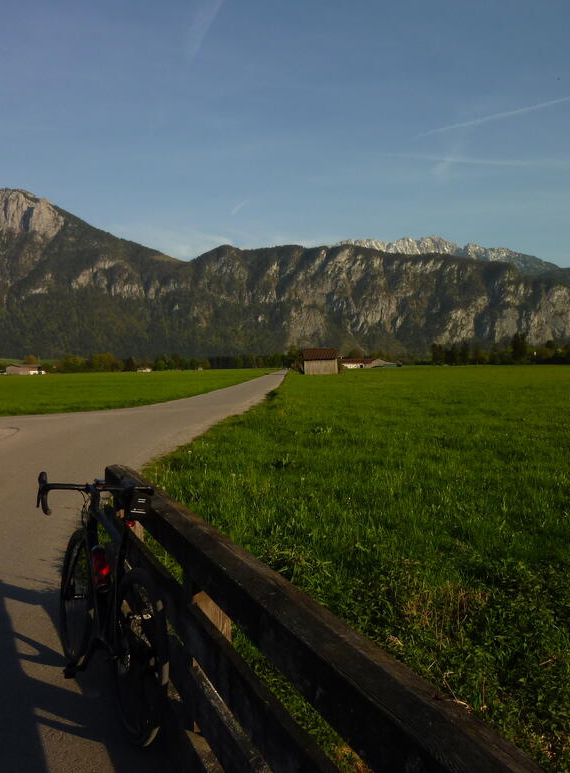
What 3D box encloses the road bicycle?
[{"bbox_3d":[-0.849,0.955,3.535,0.440,1.000,1.700,3,0,-30],"label":"road bicycle"}]

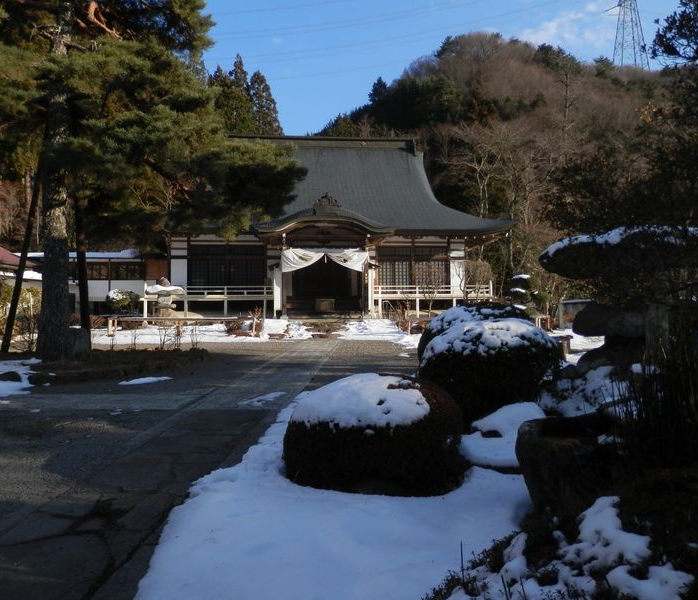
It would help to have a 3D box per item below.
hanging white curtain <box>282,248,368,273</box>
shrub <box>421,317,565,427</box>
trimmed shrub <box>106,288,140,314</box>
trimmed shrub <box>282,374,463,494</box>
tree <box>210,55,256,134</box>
[{"bbox_3d":[-1.139,-1.914,28.000,4.250,1.163,0.350,0,-1,2],"label":"hanging white curtain"},{"bbox_3d":[1.739,0.814,7.100,1.740,1.173,1.620,0,-1,2],"label":"shrub"},{"bbox_3d":[-11.368,0.100,29.000,1.700,1.355,1.500,0,-1,2],"label":"trimmed shrub"},{"bbox_3d":[0.223,1.046,5.050,1.570,0.789,1.450,0,-1,2],"label":"trimmed shrub"},{"bbox_3d":[-11.393,-12.121,58.000,5.600,24.643,5.400,0,-1,2],"label":"tree"}]

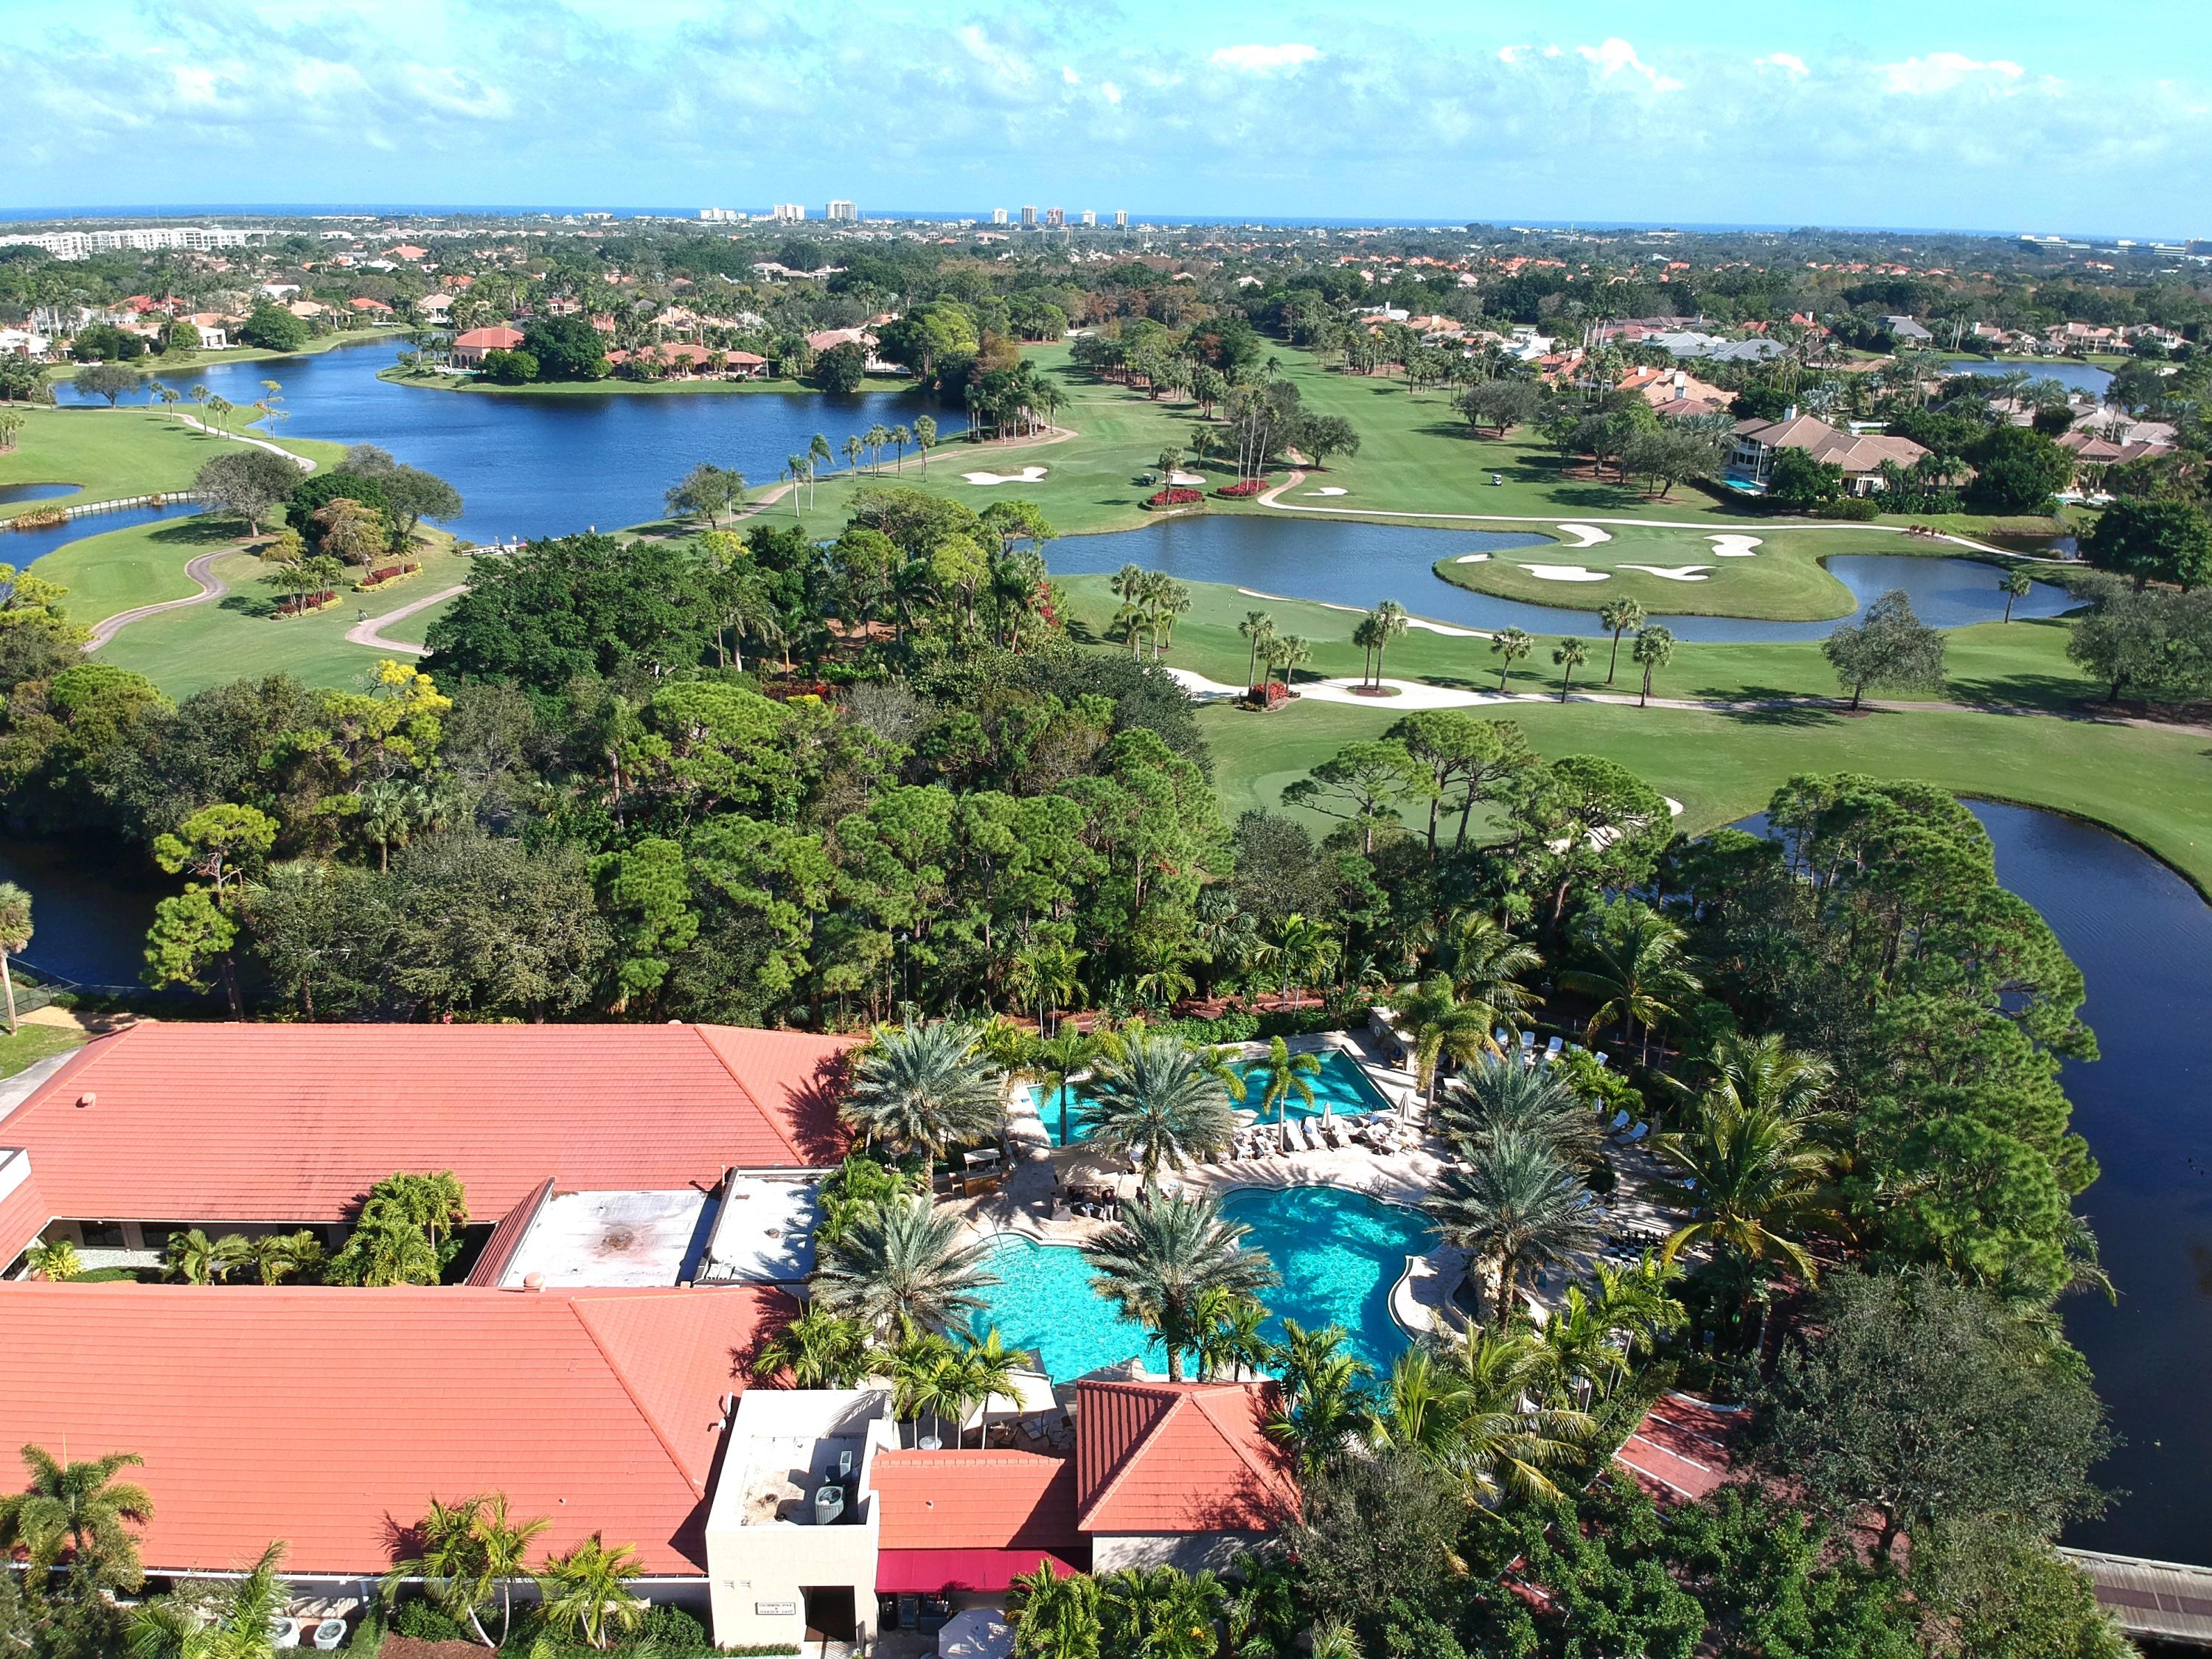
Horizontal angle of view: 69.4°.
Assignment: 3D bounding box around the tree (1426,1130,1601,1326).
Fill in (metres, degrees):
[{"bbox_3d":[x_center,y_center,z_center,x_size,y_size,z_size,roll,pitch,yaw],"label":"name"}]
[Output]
[{"bbox_3d":[16.819,17.178,66.250,7.300,8.700,7.300,1,21,0],"label":"tree"}]

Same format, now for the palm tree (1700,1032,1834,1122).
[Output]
[{"bbox_3d":[30.739,14.013,74.700,7.200,8.900,7.200,1,21,0],"label":"palm tree"}]

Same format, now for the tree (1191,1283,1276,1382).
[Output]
[{"bbox_3d":[4.784,19.660,60.226,3.050,4.990,3.050,1,21,0],"label":"tree"}]

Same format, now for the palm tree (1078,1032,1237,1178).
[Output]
[{"bbox_3d":[2.200,12.720,70.254,6.925,7.876,6.717,1,21,0],"label":"palm tree"}]

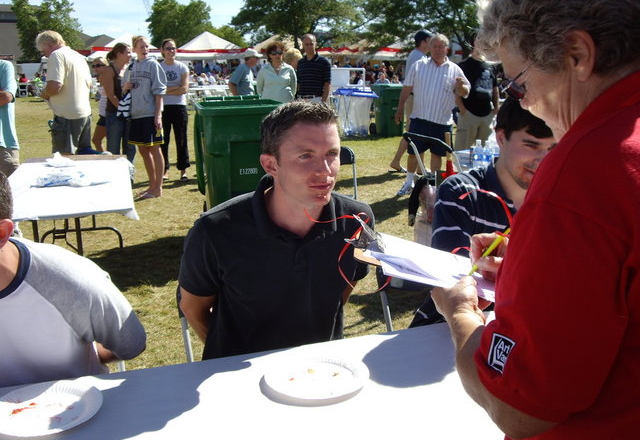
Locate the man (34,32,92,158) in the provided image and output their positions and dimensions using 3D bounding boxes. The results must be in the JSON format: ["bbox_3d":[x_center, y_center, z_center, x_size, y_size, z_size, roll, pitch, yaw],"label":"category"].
[{"bbox_3d":[-2.540,-1.009,7.097,0.450,1.740,0.520,9,15,36],"label":"man"}]

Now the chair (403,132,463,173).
[{"bbox_3d":[1.067,-0.340,6.143,0.490,0.790,0.470,-12,18,-43],"label":"chair"}]

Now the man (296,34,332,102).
[{"bbox_3d":[-0.083,-1.339,8.414,0.480,1.720,0.320,-1,13,-3],"label":"man"}]

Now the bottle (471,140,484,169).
[{"bbox_3d":[1.105,-0.459,4.914,0.066,0.205,0.066,0,12,0],"label":"bottle"}]

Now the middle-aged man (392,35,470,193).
[{"bbox_3d":[1.272,-1.187,7.877,0.780,1.760,0.450,-1,12,-3],"label":"middle-aged man"}]

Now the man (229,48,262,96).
[{"bbox_3d":[-1.063,-1.580,9.889,0.420,1.680,0.520,-4,13,-17],"label":"man"}]

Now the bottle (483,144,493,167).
[{"bbox_3d":[1.115,-0.450,4.668,0.066,0.205,0.066,0,13,0],"label":"bottle"}]

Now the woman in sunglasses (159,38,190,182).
[{"bbox_3d":[-1.777,-1.341,8.537,0.430,1.670,0.330,0,13,-2],"label":"woman in sunglasses"}]

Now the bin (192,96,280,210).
[{"bbox_3d":[-0.660,-0.410,5.712,0.650,1.120,0.760,-3,13,-14],"label":"bin"}]

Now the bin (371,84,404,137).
[{"bbox_3d":[1.352,-2.196,13.840,0.600,1.060,0.680,-6,14,-25],"label":"bin"}]

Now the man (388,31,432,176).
[{"bbox_3d":[1.191,-1.469,9.043,0.580,1.820,0.500,-5,13,-23],"label":"man"}]

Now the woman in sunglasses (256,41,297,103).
[{"bbox_3d":[-0.525,-1.274,8.472,0.520,1.680,0.330,-1,12,-4],"label":"woman in sunglasses"}]

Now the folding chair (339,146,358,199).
[{"bbox_3d":[0.072,-0.089,5.054,0.470,0.790,0.490,-2,13,-10],"label":"folding chair"}]

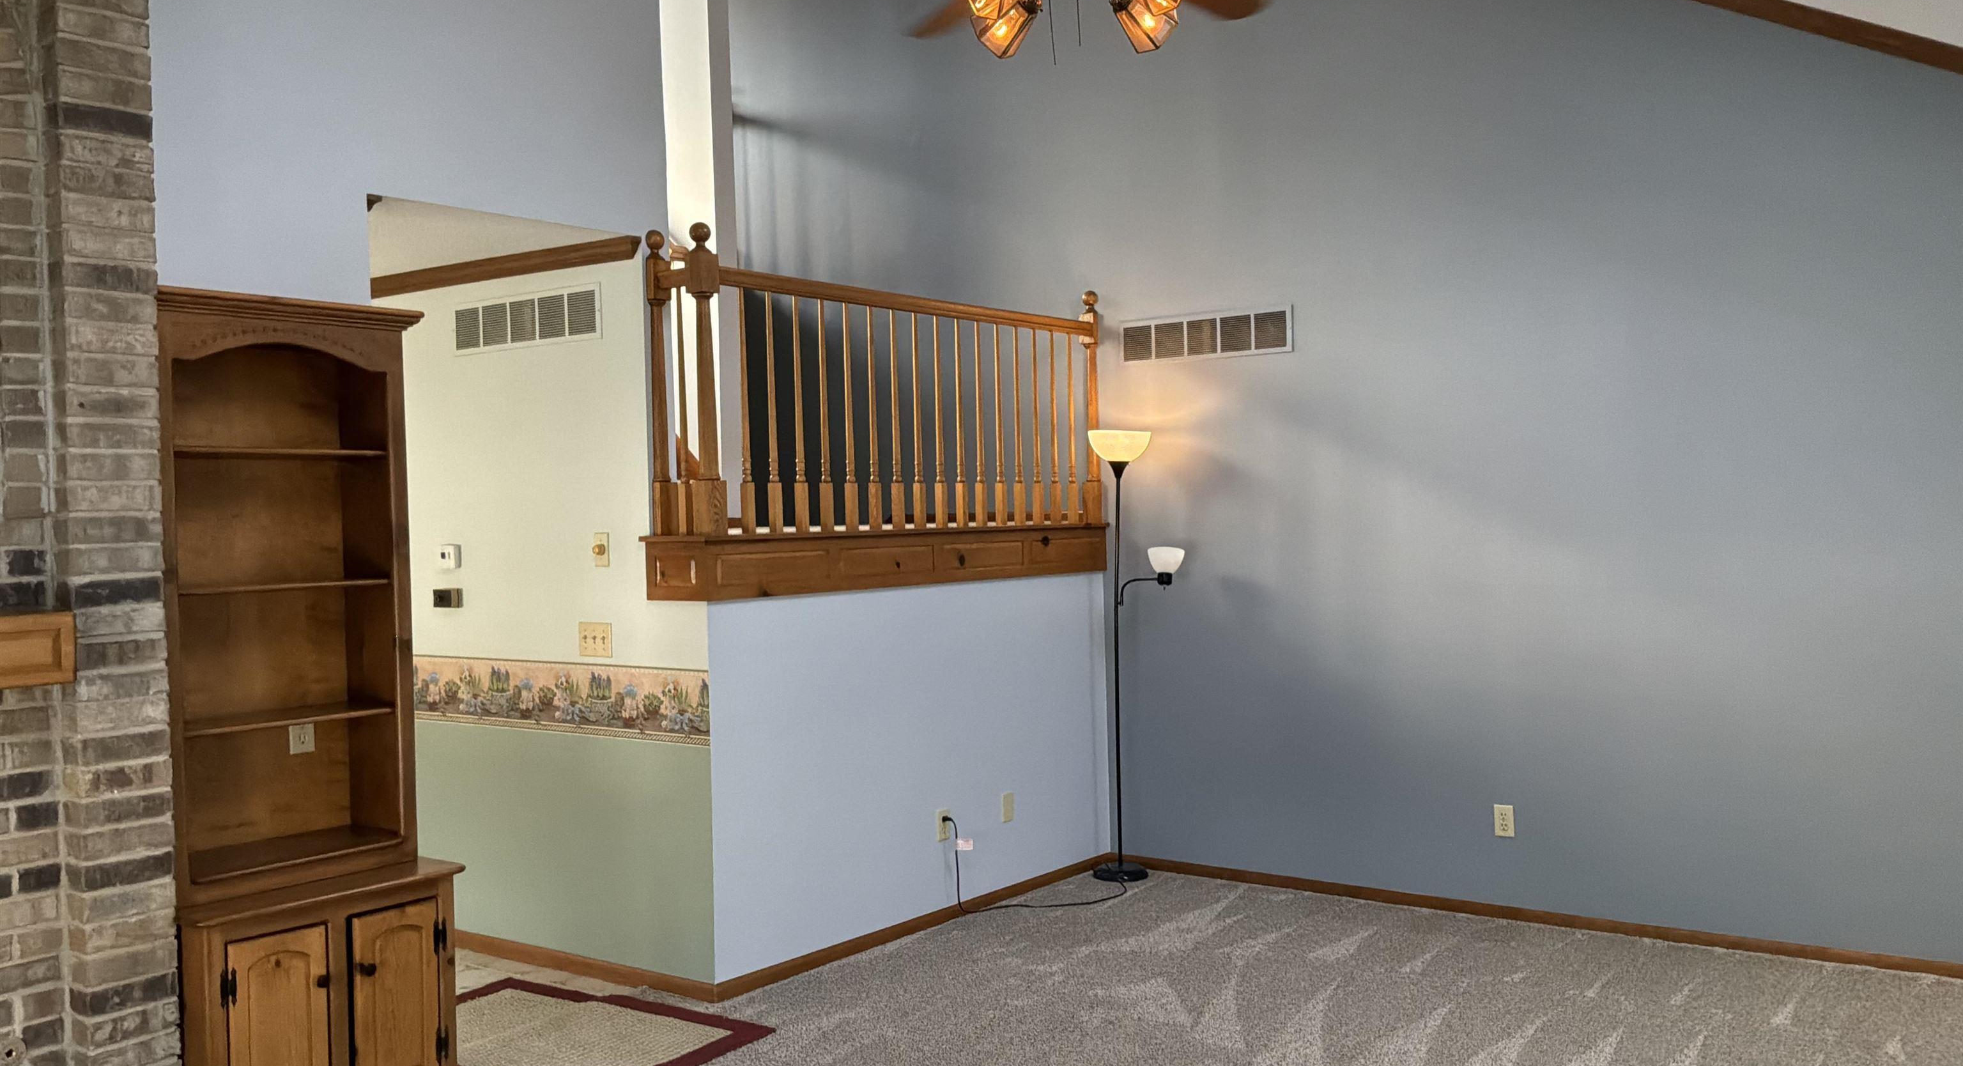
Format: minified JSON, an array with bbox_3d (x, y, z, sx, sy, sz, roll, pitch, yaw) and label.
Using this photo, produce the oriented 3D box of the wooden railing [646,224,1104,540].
[{"bbox_3d":[-0.280,-0.508,5.967,0.314,1.002,2.387,0,1,36],"label":"wooden railing"}]

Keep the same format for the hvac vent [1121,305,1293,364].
[{"bbox_3d":[0.916,-0.807,6.536,0.792,0.185,0.025,0,1,36],"label":"hvac vent"}]

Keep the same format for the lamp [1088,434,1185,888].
[{"bbox_3d":[0.650,0.496,6.535,0.384,1.830,0.253,-1,1,5],"label":"lamp"}]

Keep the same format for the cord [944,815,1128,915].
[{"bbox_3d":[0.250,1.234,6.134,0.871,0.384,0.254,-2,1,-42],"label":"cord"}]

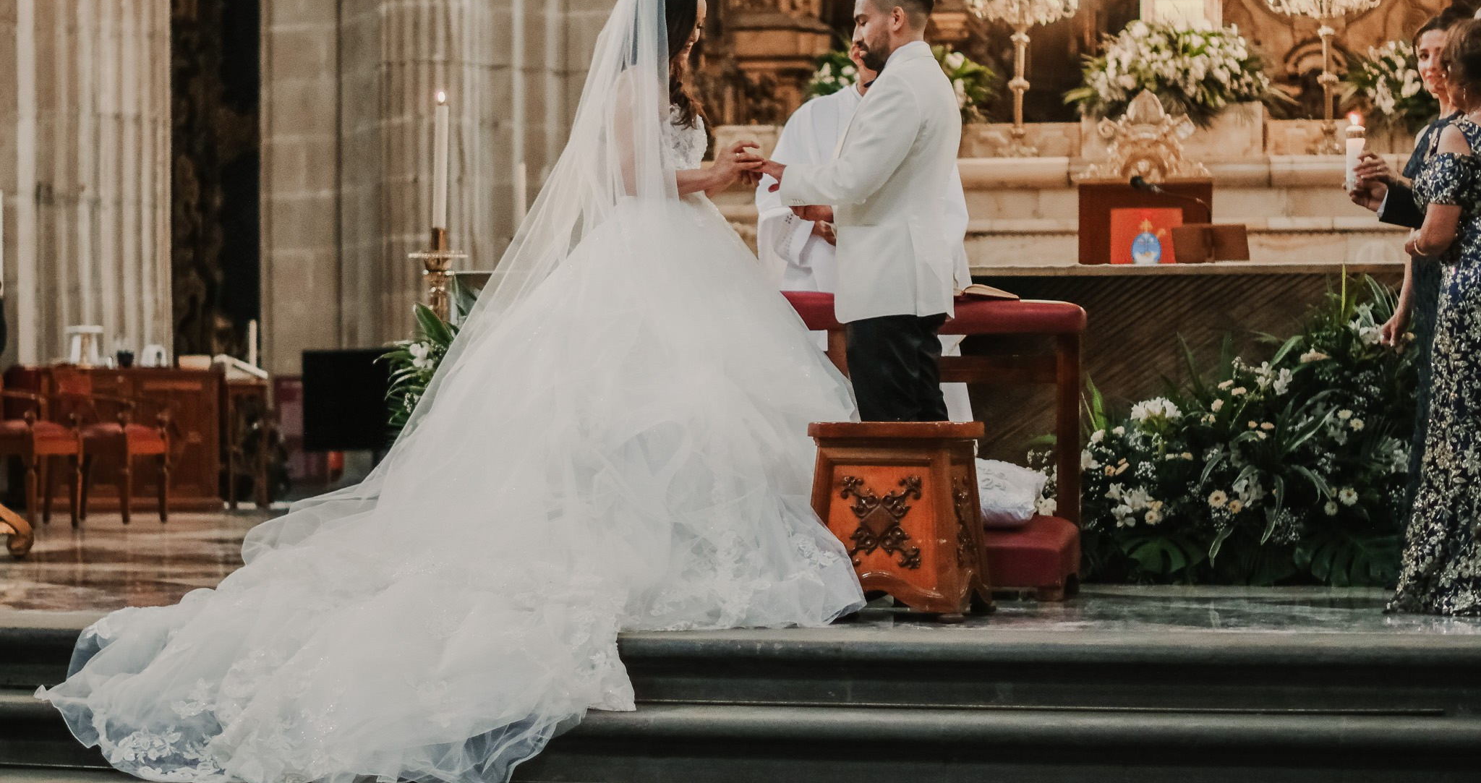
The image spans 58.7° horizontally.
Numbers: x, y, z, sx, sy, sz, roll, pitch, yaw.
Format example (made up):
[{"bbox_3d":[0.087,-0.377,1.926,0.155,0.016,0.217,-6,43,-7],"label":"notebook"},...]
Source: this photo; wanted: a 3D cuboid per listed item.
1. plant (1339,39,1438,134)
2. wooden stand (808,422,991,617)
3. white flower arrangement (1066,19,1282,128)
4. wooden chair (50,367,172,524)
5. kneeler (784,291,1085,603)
[{"bbox_3d":[3.984,-1.781,7.689,0.900,0.580,0.550,0,-1,4],"label":"plant"},{"bbox_3d":[0.425,0.330,3.480,0.430,0.495,0.370,0,-1,24],"label":"wooden stand"},{"bbox_3d":[2.554,-1.883,7.790,1.220,0.660,0.600,0,-1,4],"label":"white flower arrangement"},{"bbox_3d":[-3.106,0.258,6.497,0.470,0.780,0.480,0,-1,15],"label":"wooden chair"},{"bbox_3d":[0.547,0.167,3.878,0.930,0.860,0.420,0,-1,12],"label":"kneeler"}]

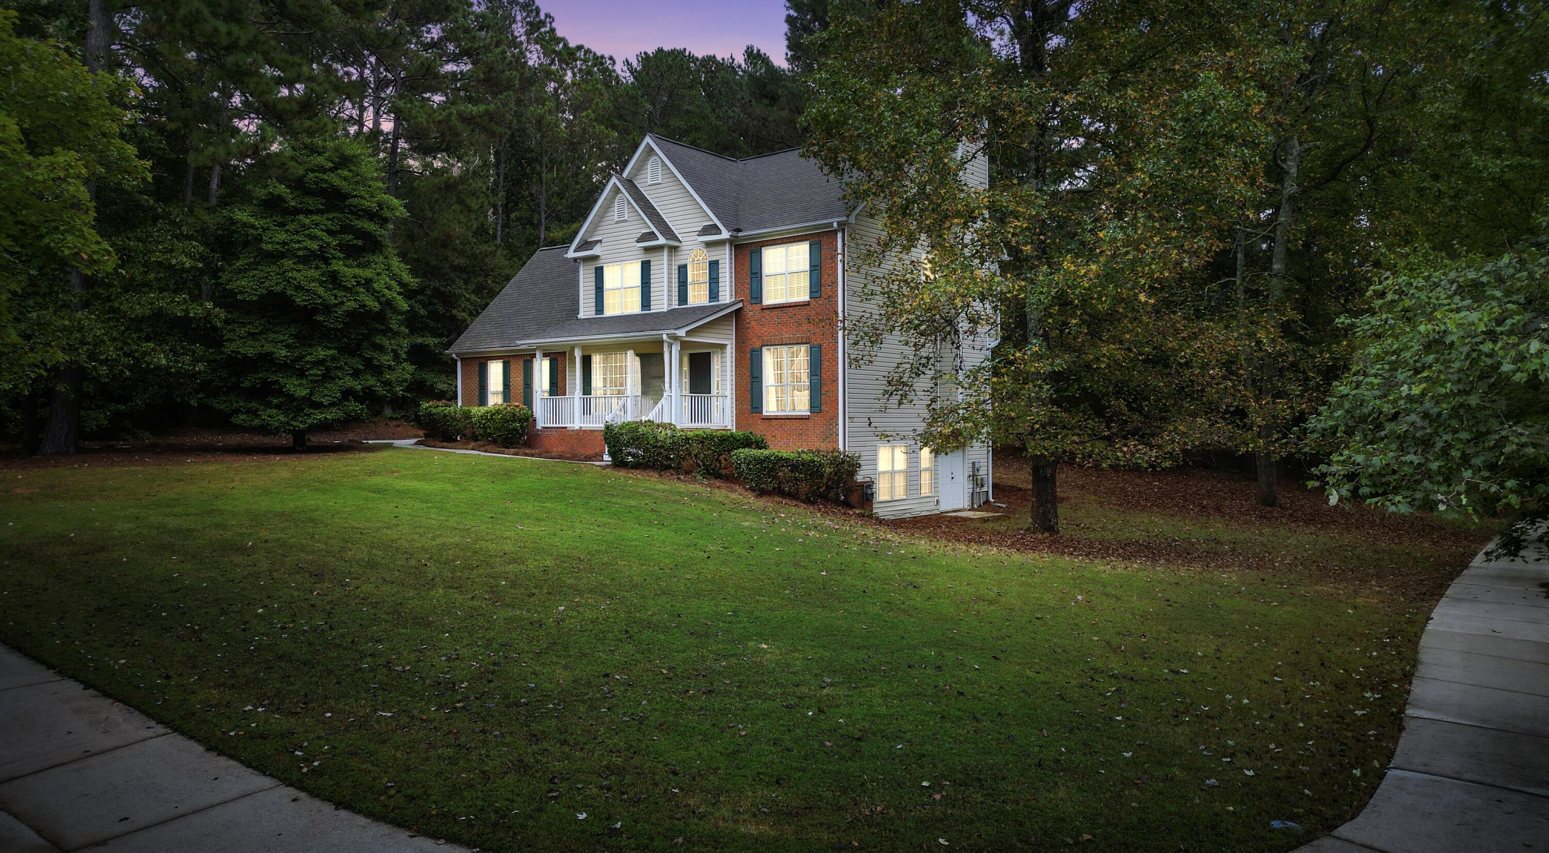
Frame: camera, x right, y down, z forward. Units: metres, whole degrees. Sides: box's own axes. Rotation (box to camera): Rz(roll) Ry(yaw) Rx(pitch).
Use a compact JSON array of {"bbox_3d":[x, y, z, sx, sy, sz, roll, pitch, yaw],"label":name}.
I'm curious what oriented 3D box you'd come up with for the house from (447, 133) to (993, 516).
[{"bbox_3d":[-2.578,-3.248,35.791,17.450,11.650,11.200,0,0,38],"label":"house"}]

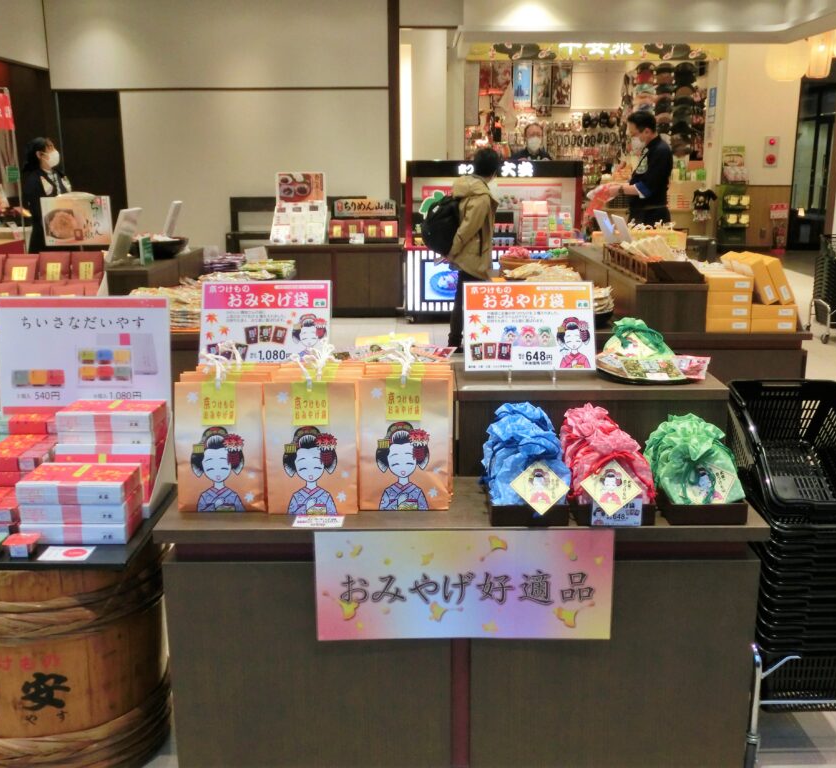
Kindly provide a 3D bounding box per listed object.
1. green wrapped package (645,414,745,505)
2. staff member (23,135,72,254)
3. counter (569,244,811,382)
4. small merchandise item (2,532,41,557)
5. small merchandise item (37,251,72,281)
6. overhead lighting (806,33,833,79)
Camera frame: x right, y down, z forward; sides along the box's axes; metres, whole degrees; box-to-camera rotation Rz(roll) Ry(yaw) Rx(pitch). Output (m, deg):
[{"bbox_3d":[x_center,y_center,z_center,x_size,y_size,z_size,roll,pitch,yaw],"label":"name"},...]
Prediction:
[{"bbox_3d":[0.532,0.156,1.743,0.150,0.155,0.185,0,14,0],"label":"green wrapped package"},{"bbox_3d":[-2.452,-0.842,5.969,0.280,1.574,0.410,11,17,38],"label":"staff member"},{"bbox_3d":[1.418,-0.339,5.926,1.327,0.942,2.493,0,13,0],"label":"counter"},{"bbox_3d":[-0.854,0.356,1.925,0.064,0.036,0.060,-1,13,-1],"label":"small merchandise item"},{"bbox_3d":[-2.033,-0.646,4.978,0.165,0.200,0.050,0,-17,0],"label":"small merchandise item"},{"bbox_3d":[5.379,-4.392,11.874,0.360,0.600,0.360,0,13,0],"label":"overhead lighting"}]

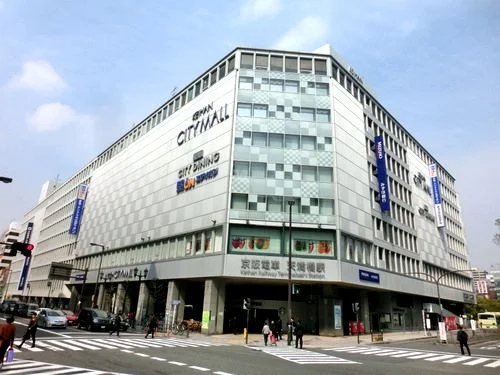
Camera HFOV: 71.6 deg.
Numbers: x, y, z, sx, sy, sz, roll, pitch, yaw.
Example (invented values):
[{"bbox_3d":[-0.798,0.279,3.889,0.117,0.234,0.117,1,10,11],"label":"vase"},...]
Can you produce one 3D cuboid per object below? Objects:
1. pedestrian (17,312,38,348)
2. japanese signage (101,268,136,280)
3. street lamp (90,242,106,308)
[{"bbox_3d":[-11.336,7.289,17.787,0.750,1.680,0.500,16,-23,-33],"label":"pedestrian"},{"bbox_3d":[-18.660,12.212,48.383,0.200,1.200,11.500,19,-25,-38],"label":"japanese signage"},{"bbox_3d":[-19.695,11.661,42.829,1.800,8.900,0.350,19,-25,-38],"label":"street lamp"}]

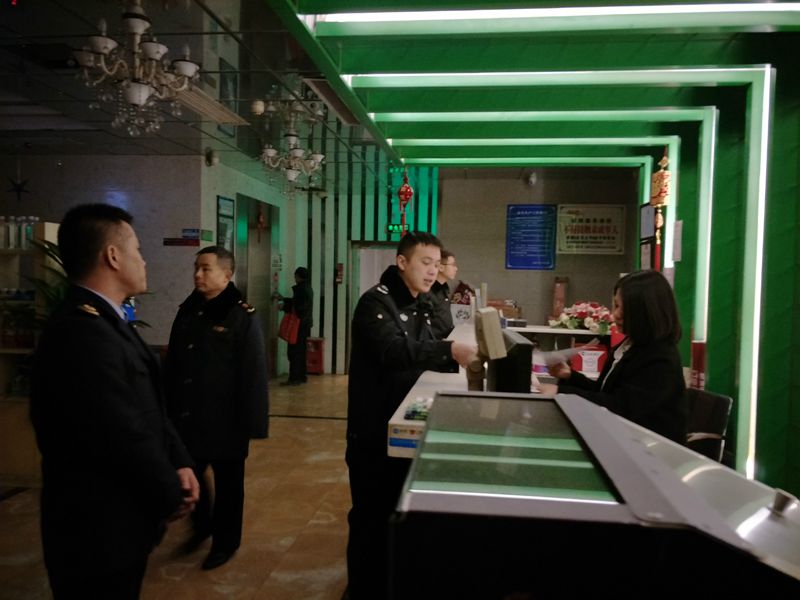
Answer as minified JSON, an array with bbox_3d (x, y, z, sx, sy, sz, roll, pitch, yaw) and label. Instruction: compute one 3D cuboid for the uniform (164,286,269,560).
[{"bbox_3d":[-1.032,0.652,3.109,0.580,1.460,0.420,3,2,30],"label":"uniform"}]

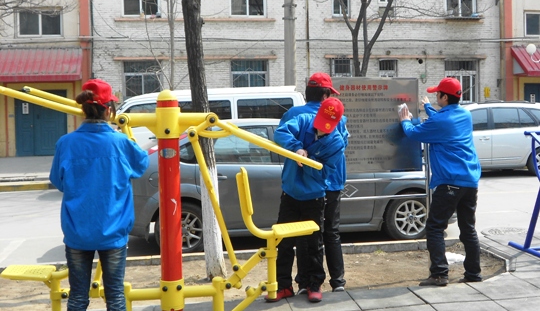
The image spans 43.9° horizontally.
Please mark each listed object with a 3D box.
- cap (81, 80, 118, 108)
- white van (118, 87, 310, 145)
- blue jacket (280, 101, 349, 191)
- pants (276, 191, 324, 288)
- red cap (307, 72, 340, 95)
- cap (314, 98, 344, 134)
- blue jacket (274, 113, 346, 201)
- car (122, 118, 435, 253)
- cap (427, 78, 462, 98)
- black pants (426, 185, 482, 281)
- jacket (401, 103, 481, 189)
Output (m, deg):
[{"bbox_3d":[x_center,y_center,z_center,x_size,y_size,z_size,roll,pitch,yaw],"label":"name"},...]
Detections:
[{"bbox_3d":[-1.006,-0.368,3.980,0.180,0.150,0.240,3,7,43],"label":"cap"},{"bbox_3d":[-1.570,-0.410,14.500,4.550,1.970,1.720,-2,5,-9],"label":"white van"},{"bbox_3d":[0.352,-0.071,5.300,0.530,0.690,0.360,0,5,14],"label":"blue jacket"},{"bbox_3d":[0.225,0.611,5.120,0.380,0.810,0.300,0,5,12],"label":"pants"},{"bbox_3d":[0.417,-0.567,5.280,0.250,0.150,0.180,-6,7,-38],"label":"red cap"},{"bbox_3d":[0.432,-0.290,4.870,0.190,0.160,0.260,24,50,0],"label":"cap"},{"bbox_3d":[0.302,0.015,5.000,0.530,0.600,0.380,8,12,2],"label":"blue jacket"},{"bbox_3d":[0.270,0.300,8.680,4.340,1.490,1.820,-2,5,-9],"label":"car"},{"bbox_3d":[1.402,-0.546,5.390,0.280,0.150,0.190,0,6,19],"label":"cap"},{"bbox_3d":[1.499,0.585,5.450,0.380,0.810,0.340,3,7,38],"label":"black pants"},{"bbox_3d":[1.378,-0.073,5.420,0.500,0.690,0.440,2,6,37],"label":"jacket"}]

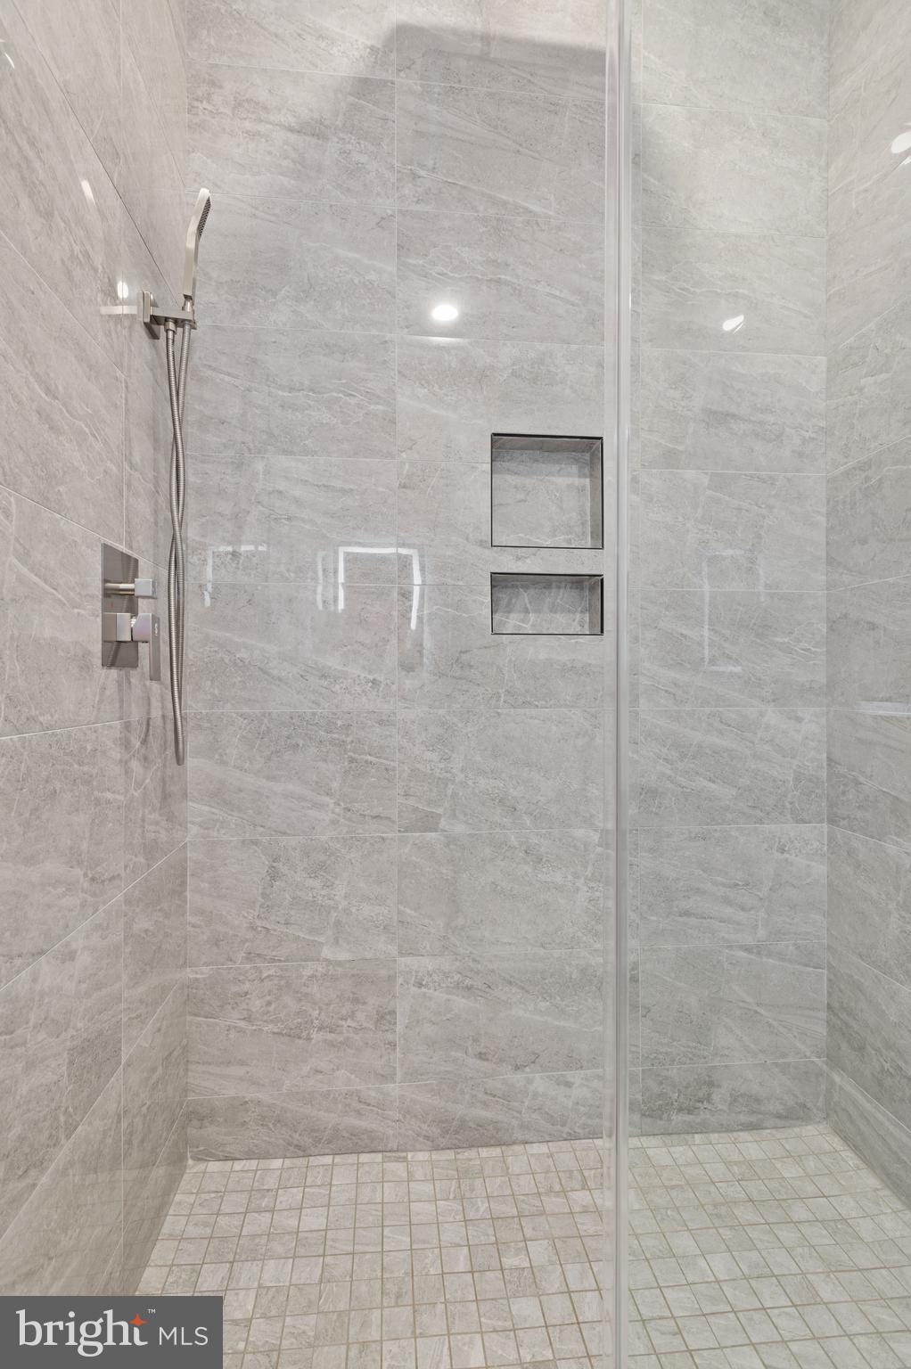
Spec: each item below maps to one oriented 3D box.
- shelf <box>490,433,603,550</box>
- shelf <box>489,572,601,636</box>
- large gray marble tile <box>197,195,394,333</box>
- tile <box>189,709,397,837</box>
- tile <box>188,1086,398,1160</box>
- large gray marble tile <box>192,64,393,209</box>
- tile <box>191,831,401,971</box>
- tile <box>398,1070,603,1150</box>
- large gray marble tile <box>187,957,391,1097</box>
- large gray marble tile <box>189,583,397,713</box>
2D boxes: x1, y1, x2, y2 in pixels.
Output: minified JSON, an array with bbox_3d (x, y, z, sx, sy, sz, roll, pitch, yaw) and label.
[{"bbox_3d":[0.227,-0.482,1.666,0.286,0.281,0.092,0,0,-6],"label":"shelf"},{"bbox_3d":[0.231,-0.201,1.635,0.287,0.153,0.025,0,0,-6],"label":"shelf"},{"bbox_3d":[-0.389,-1.009,1.558,0.491,0.305,0.010,0,0,-6],"label":"large gray marble tile"},{"bbox_3d":[-0.388,0.219,1.566,0.491,0.305,0.010,0,0,-6],"label":"tile"},{"bbox_3d":[-0.385,1.057,1.560,0.490,0.161,0.012,0,0,-6],"label":"tile"},{"bbox_3d":[-0.389,-1.316,1.556,0.491,0.305,0.010,0,0,-6],"label":"large gray marble tile"},{"bbox_3d":[-0.386,0.519,1.557,0.490,0.302,0.012,0,0,-6],"label":"tile"},{"bbox_3d":[0.165,1.058,1.613,0.609,0.167,0.012,0,0,-6],"label":"tile"},{"bbox_3d":[-0.388,0.833,1.570,0.491,0.305,0.010,0,0,-6],"label":"large gray marble tile"},{"bbox_3d":[-0.387,-0.089,1.554,0.490,0.302,0.012,0,0,-6],"label":"large gray marble tile"}]

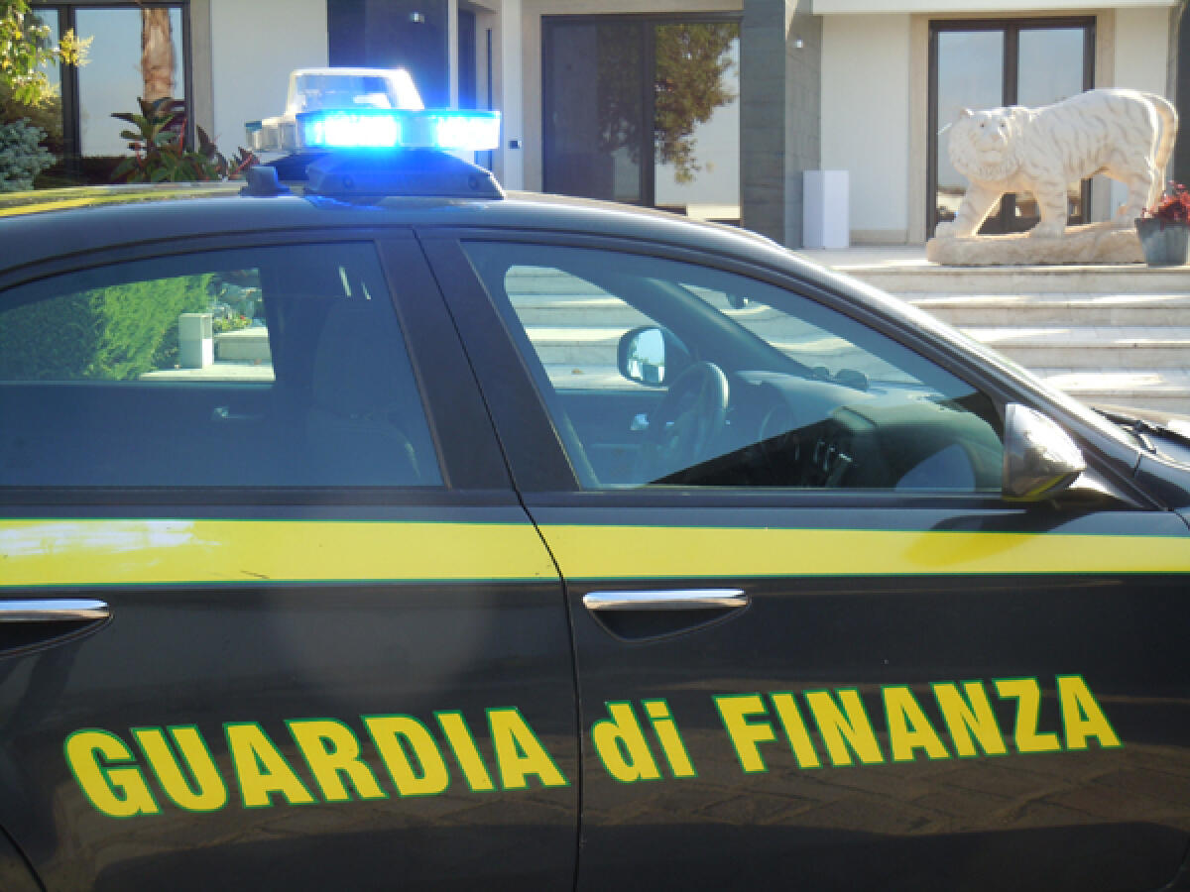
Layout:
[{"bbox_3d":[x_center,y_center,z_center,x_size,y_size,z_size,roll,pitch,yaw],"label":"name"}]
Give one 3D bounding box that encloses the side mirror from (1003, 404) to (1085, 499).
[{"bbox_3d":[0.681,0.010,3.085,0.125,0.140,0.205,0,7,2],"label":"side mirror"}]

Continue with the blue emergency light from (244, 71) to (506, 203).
[{"bbox_3d":[-0.436,-0.554,3.638,0.339,0.228,0.981,-3,8,-17],"label":"blue emergency light"}]

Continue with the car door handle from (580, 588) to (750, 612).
[{"bbox_3d":[0.103,0.226,2.991,0.255,0.027,0.040,0,7,-17],"label":"car door handle"}]

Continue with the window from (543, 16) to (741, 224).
[{"bbox_3d":[0.441,-2.932,18.331,1.853,1.936,0.120,1,7,7],"label":"window"}]

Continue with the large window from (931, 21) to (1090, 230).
[{"bbox_3d":[3.963,-3.007,19.331,1.548,2.099,0.120,1,7,7],"label":"large window"}]

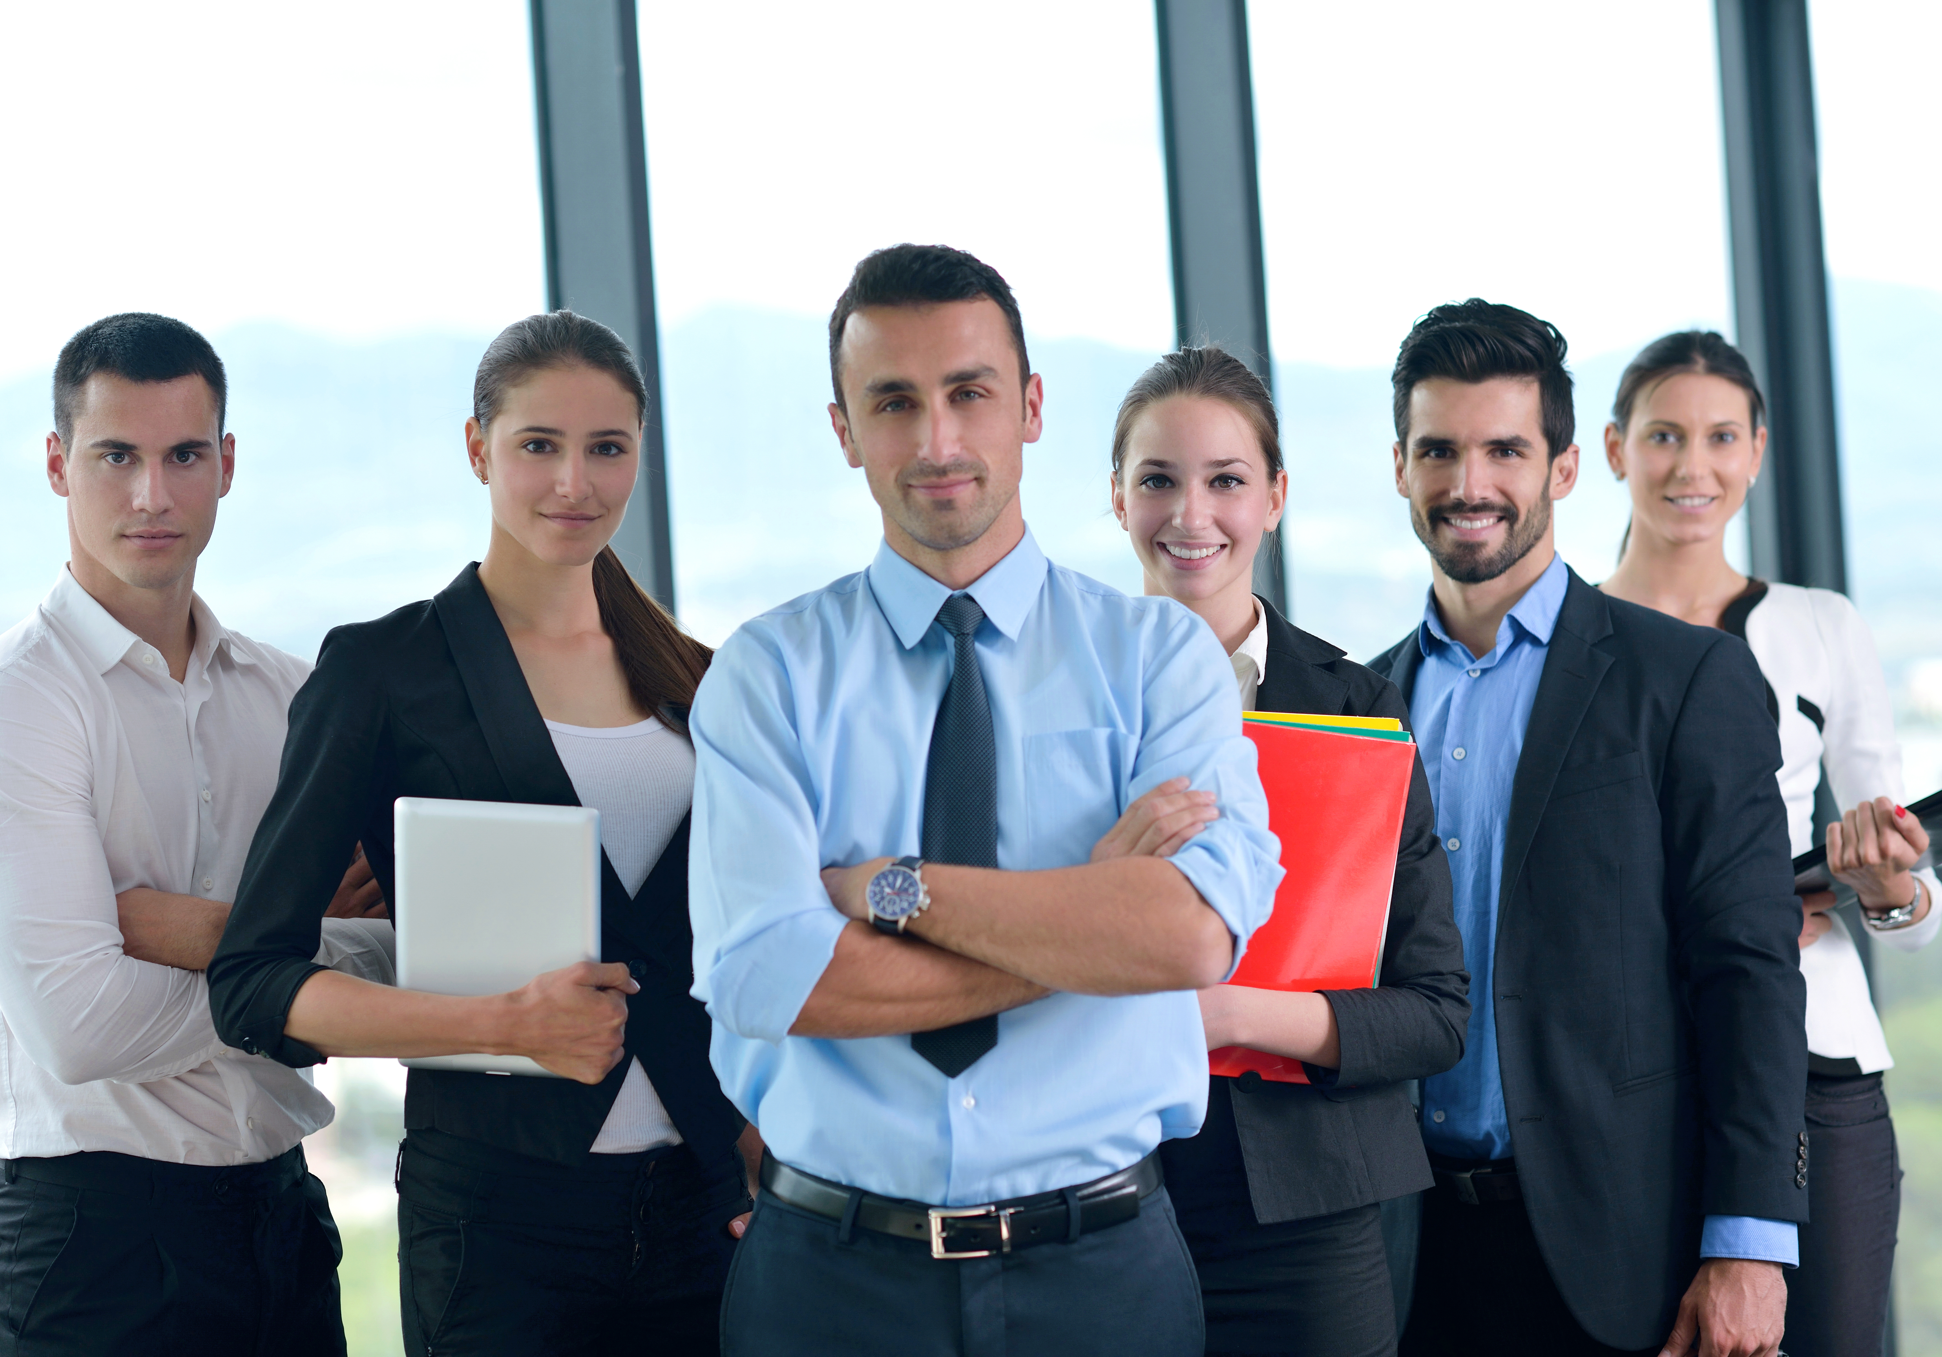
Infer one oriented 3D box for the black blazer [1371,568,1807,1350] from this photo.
[{"bbox_3d":[0.549,0.265,4.530,0.500,0.735,0.310,-2,-1,33],"label":"black blazer"}]

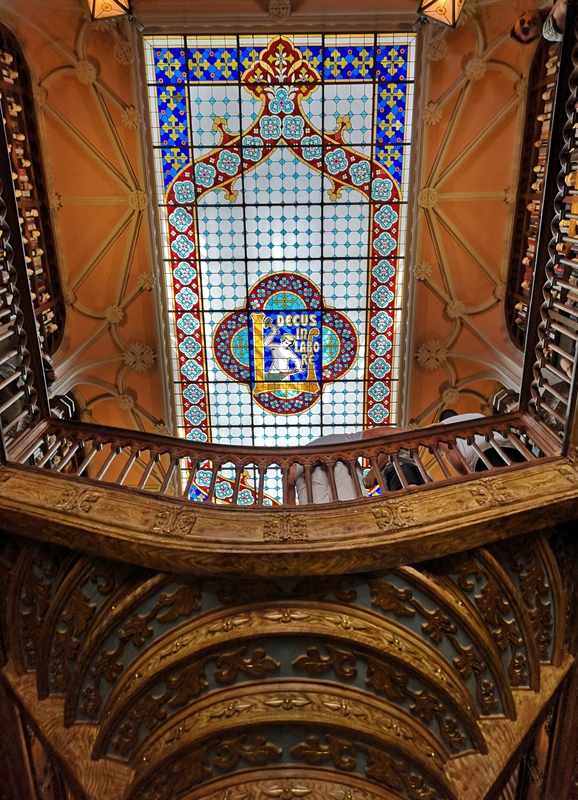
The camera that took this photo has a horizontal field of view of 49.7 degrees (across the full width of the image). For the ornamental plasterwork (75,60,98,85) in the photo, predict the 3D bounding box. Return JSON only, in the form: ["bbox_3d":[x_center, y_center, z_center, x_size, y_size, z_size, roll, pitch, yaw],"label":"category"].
[{"bbox_3d":[-2.481,-4.011,7.623,0.290,0.100,0.290,-5,-66,-36],"label":"ornamental plasterwork"}]

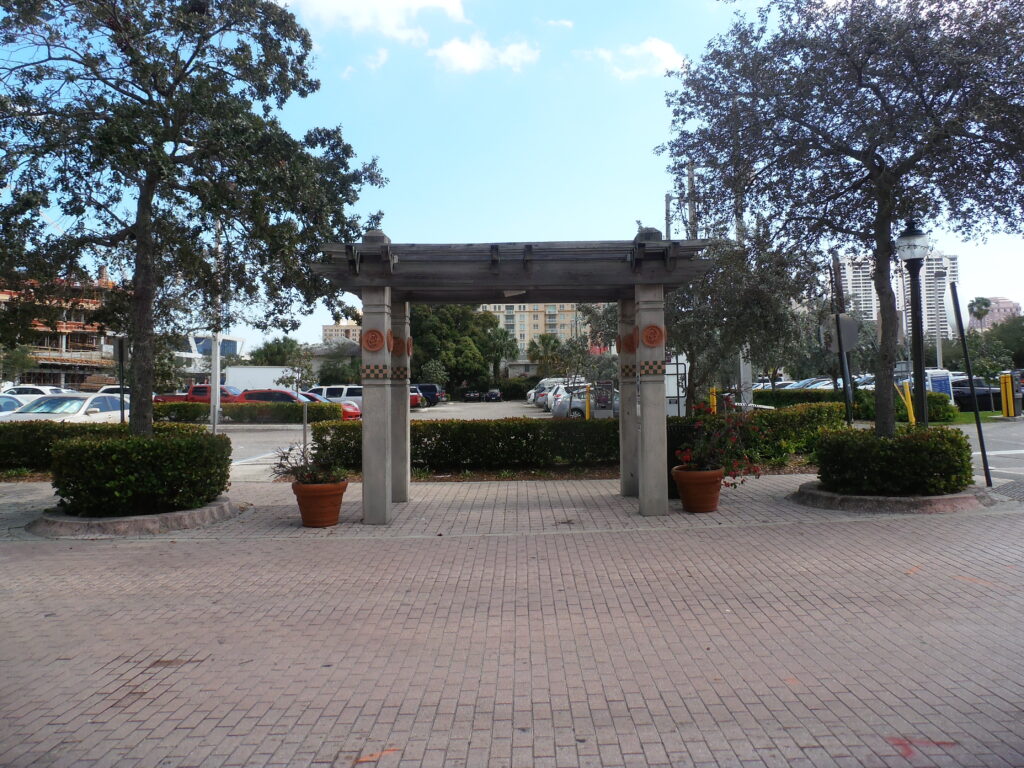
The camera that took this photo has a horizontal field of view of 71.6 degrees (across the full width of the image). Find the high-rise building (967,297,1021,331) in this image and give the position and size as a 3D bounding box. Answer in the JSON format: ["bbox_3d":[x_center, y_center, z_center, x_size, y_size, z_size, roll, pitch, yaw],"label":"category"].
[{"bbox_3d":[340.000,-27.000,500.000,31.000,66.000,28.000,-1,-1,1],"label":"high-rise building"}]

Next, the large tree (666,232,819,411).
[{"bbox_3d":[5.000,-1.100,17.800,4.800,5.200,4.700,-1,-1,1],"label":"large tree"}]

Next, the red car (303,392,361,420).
[{"bbox_3d":[-9.700,1.130,35.600,4.500,1.430,1.800,-1,-1,7],"label":"red car"}]

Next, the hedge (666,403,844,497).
[{"bbox_3d":[4.950,1.000,14.200,3.800,1.150,1.400,-1,-1,-9],"label":"hedge"}]

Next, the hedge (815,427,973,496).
[{"bbox_3d":[5.550,1.080,10.350,2.100,0.830,2.000,-1,-1,0],"label":"hedge"}]

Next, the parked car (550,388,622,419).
[{"bbox_3d":[4.100,1.000,31.400,4.700,1.460,1.820,-1,-1,0],"label":"parked car"}]

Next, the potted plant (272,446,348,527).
[{"bbox_3d":[-2.450,1.220,8.580,0.900,0.950,0.820,-1,-1,0],"label":"potted plant"}]

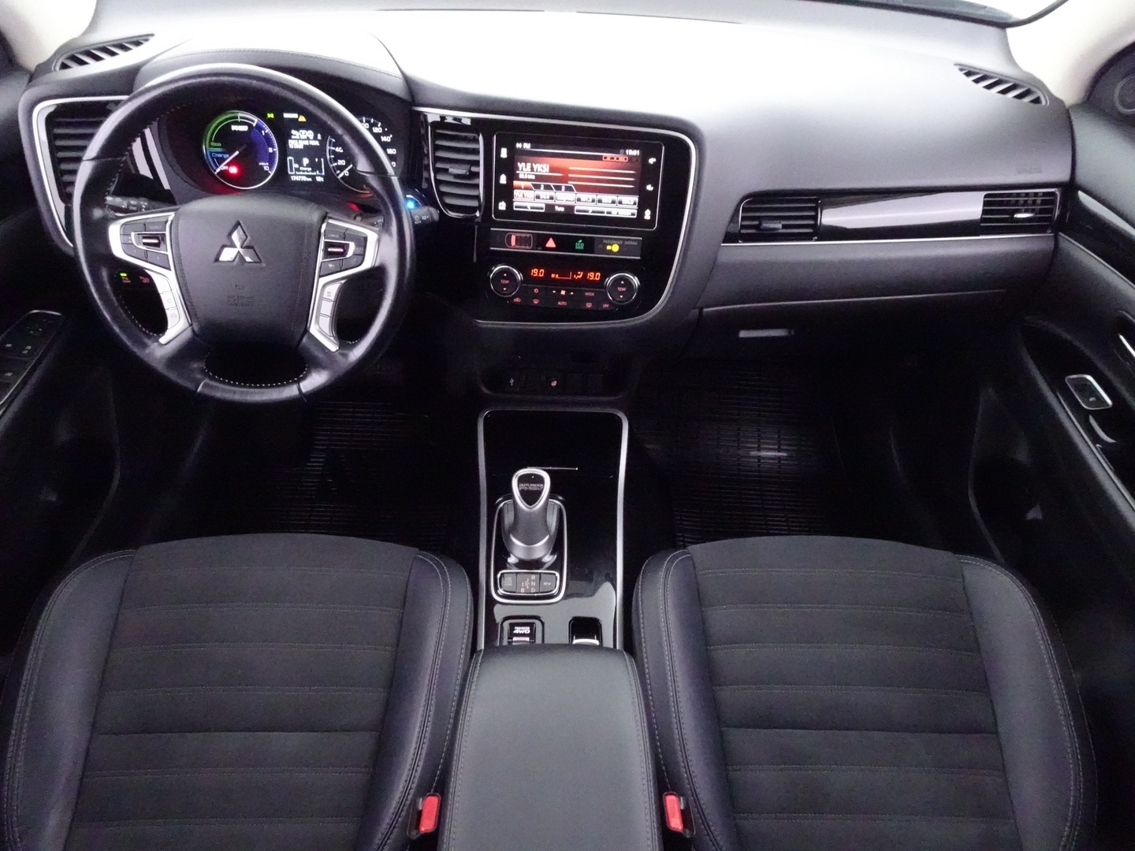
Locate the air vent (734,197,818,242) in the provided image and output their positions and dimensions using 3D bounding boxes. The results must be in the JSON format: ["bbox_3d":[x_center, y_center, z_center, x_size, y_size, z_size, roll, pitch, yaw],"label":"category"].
[{"bbox_3d":[0.279,-0.287,1.072,0.108,0.059,0.040,-3,30,-8],"label":"air vent"}]

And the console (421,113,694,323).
[{"bbox_3d":[-0.016,-0.267,1.012,0.323,0.234,0.090,4,22,1],"label":"console"}]

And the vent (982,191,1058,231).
[{"bbox_3d":[0.625,-0.308,1.112,0.103,0.052,0.040,-4,30,-8],"label":"vent"}]

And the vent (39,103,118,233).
[{"bbox_3d":[-0.595,-0.330,1.009,0.086,0.164,0.050,-2,25,-6],"label":"vent"}]

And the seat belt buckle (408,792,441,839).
[{"bbox_3d":[-0.139,0.398,0.778,0.032,0.055,0.047,1,37,-2],"label":"seat belt buckle"}]

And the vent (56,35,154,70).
[{"bbox_3d":[-0.647,-0.518,1.107,0.145,0.028,0.052,-30,61,-22],"label":"vent"}]

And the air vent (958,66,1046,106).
[{"bbox_3d":[0.631,-0.493,1.154,0.145,0.028,0.052,31,58,18],"label":"air vent"}]

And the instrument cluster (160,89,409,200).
[{"bbox_3d":[-0.368,-0.378,1.062,0.311,0.137,0.070,1,22,-2],"label":"instrument cluster"}]

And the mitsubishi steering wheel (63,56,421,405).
[{"bbox_3d":[-0.365,-0.214,0.919,0.378,0.378,0.100,1,17,-2],"label":"mitsubishi steering wheel"}]

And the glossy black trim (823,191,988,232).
[{"bbox_3d":[0.458,-0.300,1.088,0.227,0.048,0.030,-3,30,-8],"label":"glossy black trim"}]

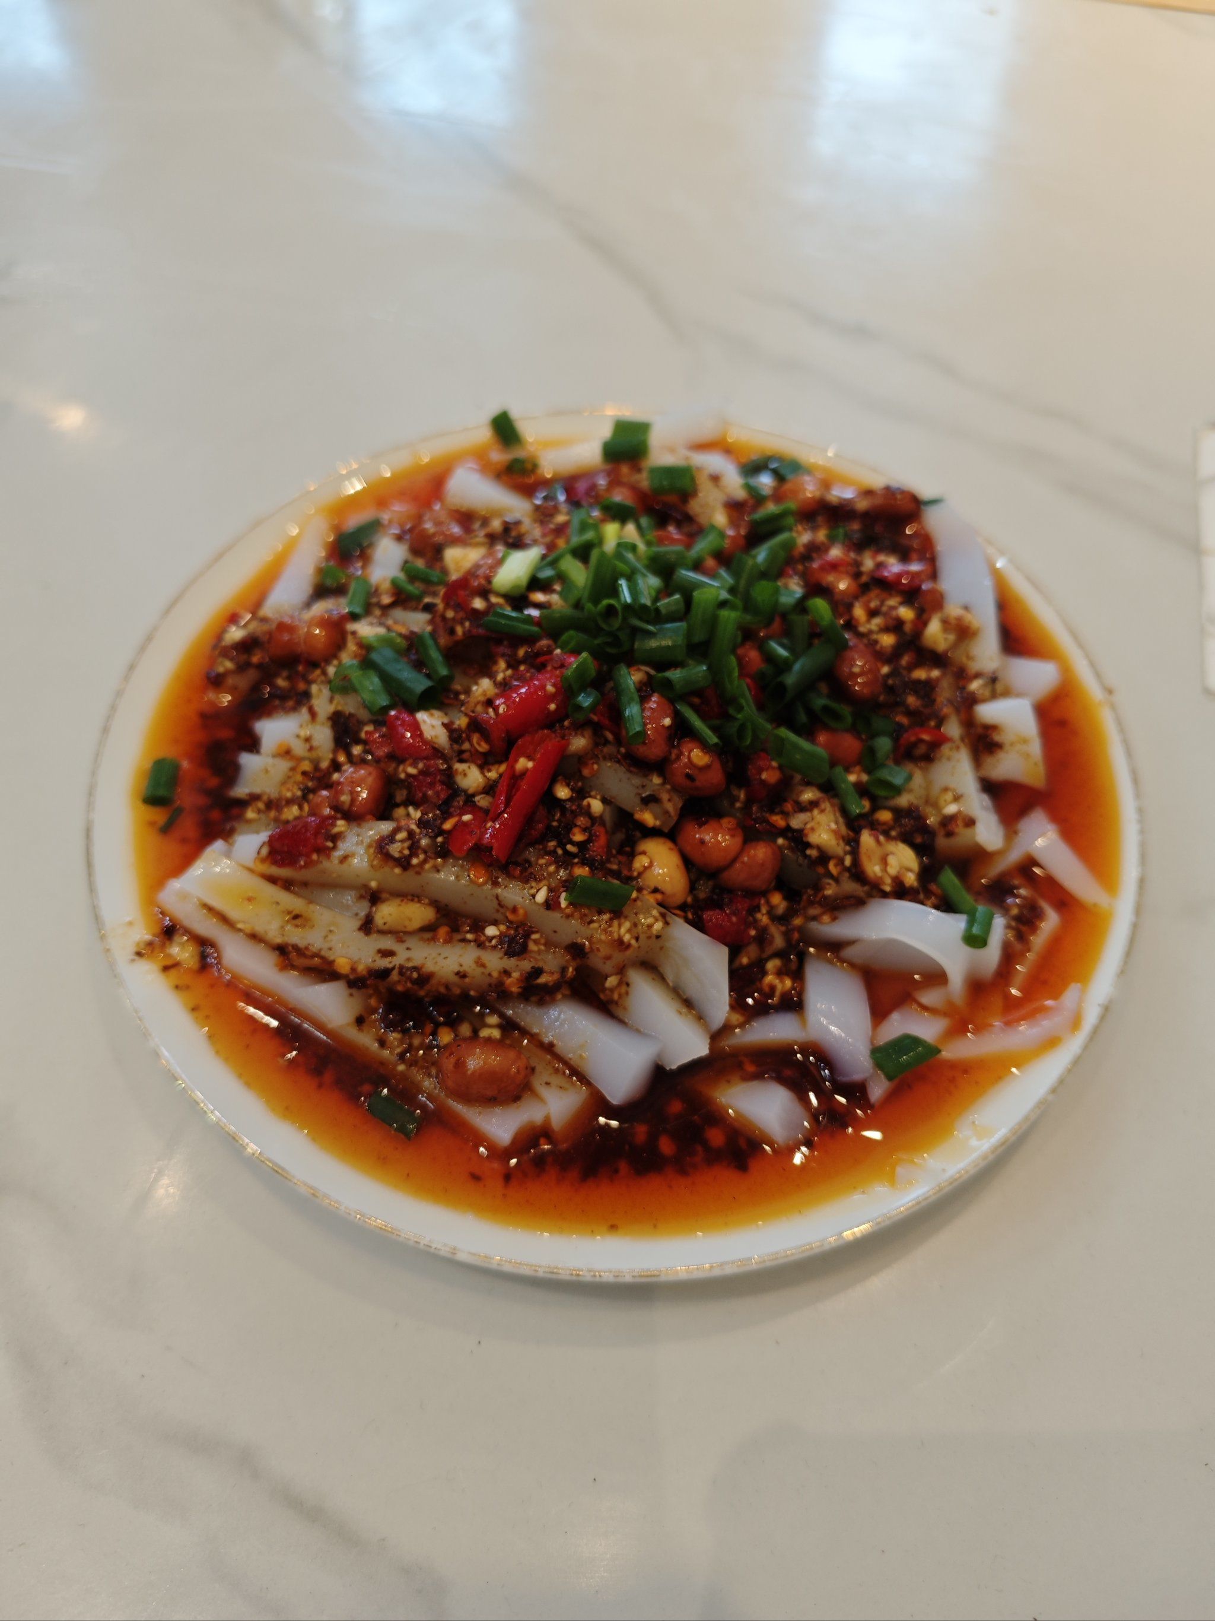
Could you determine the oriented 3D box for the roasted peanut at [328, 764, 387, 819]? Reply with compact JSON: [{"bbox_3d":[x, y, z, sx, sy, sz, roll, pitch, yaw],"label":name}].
[{"bbox_3d":[-0.047,-0.004,0.224,0.013,0.010,0.011,-15,57,-9],"label":"roasted peanut"}]

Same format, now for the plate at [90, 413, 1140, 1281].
[{"bbox_3d":[0.002,-0.007,0.254,0.212,0.026,0.212,0,56,0],"label":"plate"}]

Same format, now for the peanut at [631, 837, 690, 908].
[{"bbox_3d":[0.010,0.011,0.212,0.010,0.009,0.015,-14,57,-9],"label":"peanut"}]

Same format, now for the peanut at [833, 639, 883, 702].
[{"bbox_3d":[0.051,-0.029,0.236,0.010,0.009,0.014,-6,56,-4],"label":"peanut"}]

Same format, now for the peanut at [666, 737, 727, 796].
[{"bbox_3d":[0.017,-0.008,0.223,0.011,0.010,0.013,-24,59,-15],"label":"peanut"}]

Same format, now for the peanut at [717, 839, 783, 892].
[{"bbox_3d":[0.026,0.010,0.213,0.013,0.009,0.010,-27,60,-17],"label":"peanut"}]

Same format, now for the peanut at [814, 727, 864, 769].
[{"bbox_3d":[0.045,-0.012,0.229,0.013,0.009,0.009,19,58,13],"label":"peanut"}]

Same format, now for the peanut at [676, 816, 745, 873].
[{"bbox_3d":[0.019,0.006,0.215,0.013,0.010,0.011,8,56,6],"label":"peanut"}]

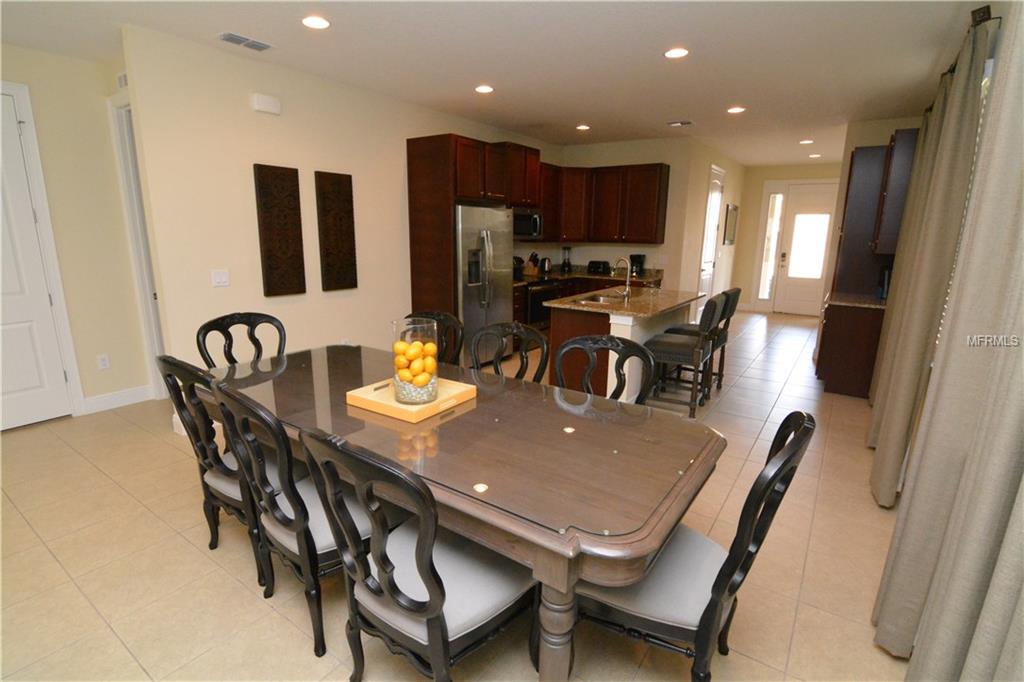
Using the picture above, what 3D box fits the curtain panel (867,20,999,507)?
[{"bbox_3d":[2.593,-0.411,2.981,0.160,2.380,1.800,9,16,35],"label":"curtain panel"}]

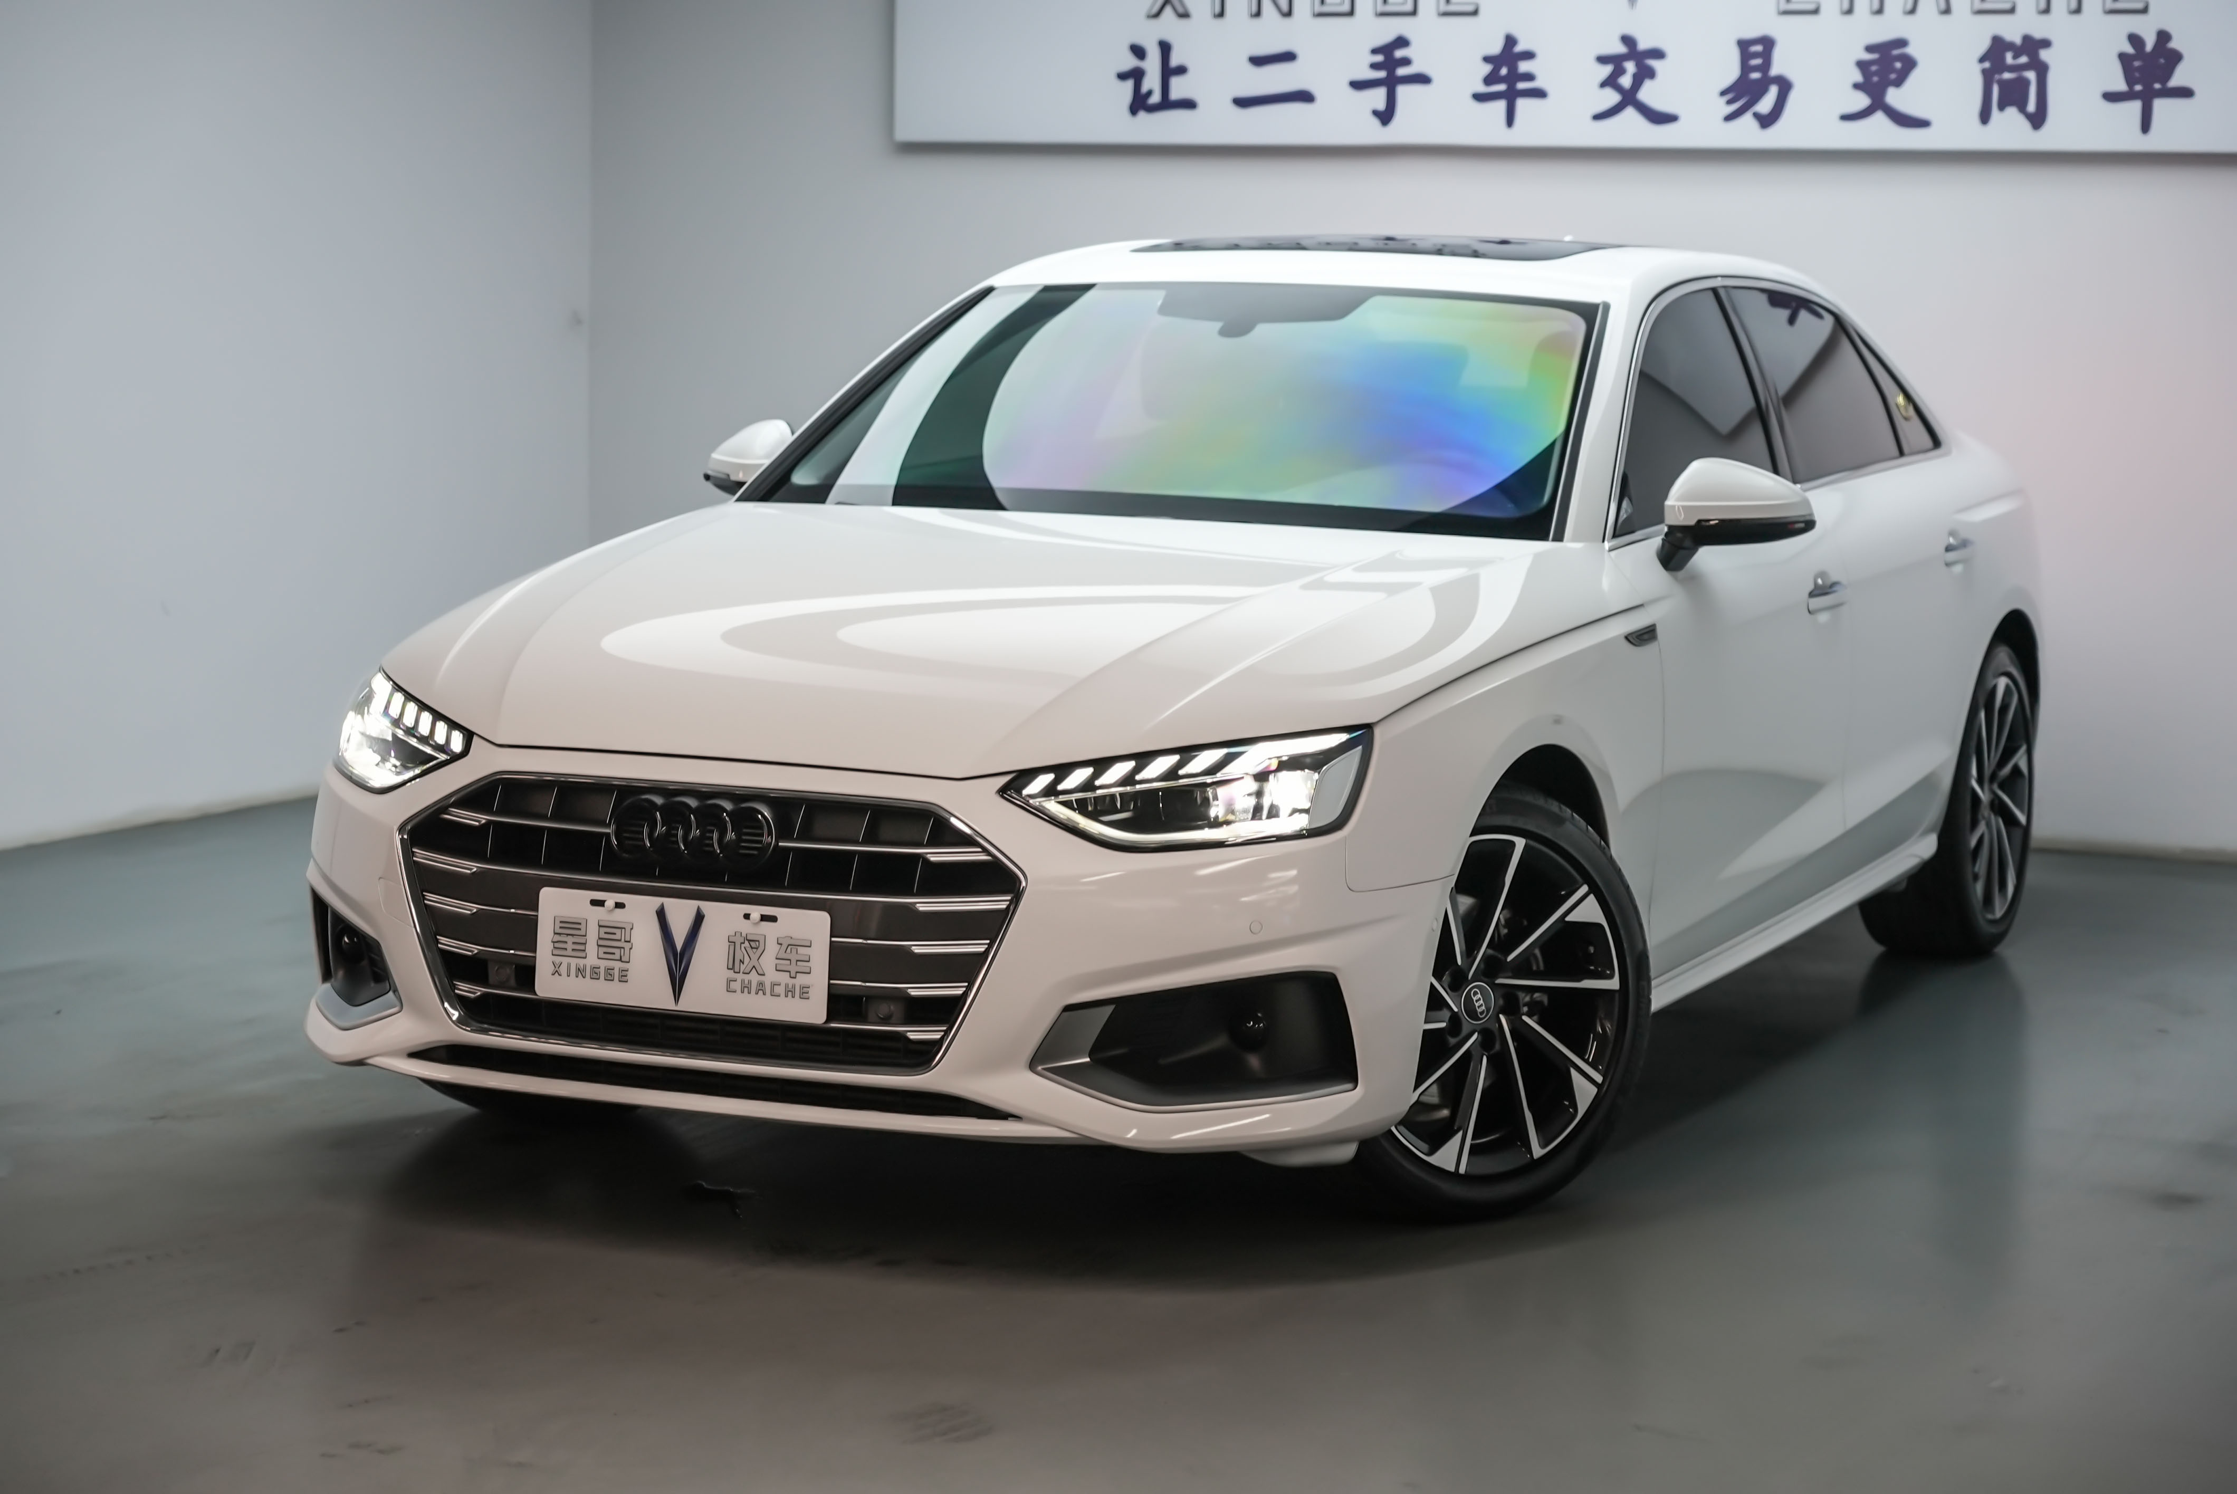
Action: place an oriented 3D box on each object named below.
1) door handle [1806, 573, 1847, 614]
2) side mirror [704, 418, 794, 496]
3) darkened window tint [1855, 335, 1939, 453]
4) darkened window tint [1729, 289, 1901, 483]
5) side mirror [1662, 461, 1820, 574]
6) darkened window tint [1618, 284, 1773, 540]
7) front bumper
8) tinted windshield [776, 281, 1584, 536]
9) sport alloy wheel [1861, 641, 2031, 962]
[{"bbox_3d":[1.208,-0.257,7.404,0.050,0.050,0.215,4,6,24],"label":"door handle"},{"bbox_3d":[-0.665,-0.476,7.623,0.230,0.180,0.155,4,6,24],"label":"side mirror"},{"bbox_3d":[1.530,-0.693,8.565,0.030,0.255,0.388,-27,-5,21],"label":"darkened window tint"},{"bbox_3d":[1.270,-0.669,7.966,0.050,0.380,0.890,-26,-5,22],"label":"darkened window tint"},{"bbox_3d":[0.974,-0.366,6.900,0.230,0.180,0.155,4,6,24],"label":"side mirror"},{"bbox_3d":[0.910,-0.565,7.144,0.050,0.425,1.026,-25,-6,25],"label":"darkened window tint"},{"bbox_3d":[-0.482,0.252,5.921,1.800,0.530,0.470,4,6,24],"label":"front bumper"},{"bbox_3d":[0.127,-0.562,7.178,1.440,0.100,0.880,4,35,24],"label":"tinted windshield"},{"bbox_3d":[1.677,0.101,8.861,0.245,0.650,0.655,4,6,24],"label":"sport alloy wheel"}]

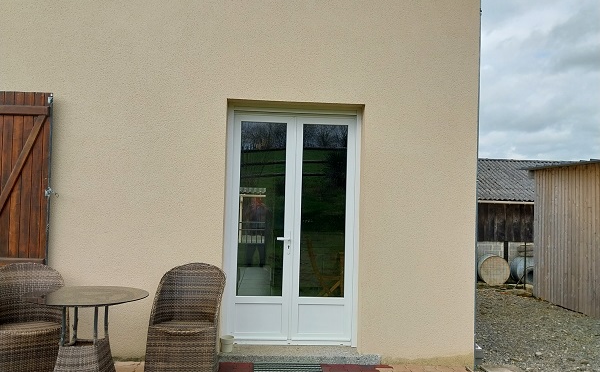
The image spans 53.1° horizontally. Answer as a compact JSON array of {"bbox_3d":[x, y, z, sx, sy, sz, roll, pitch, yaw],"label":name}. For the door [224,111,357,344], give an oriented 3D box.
[{"bbox_3d":[-0.070,0.369,5.455,1.210,2.140,0.110,2,-2,-3],"label":"door"}]

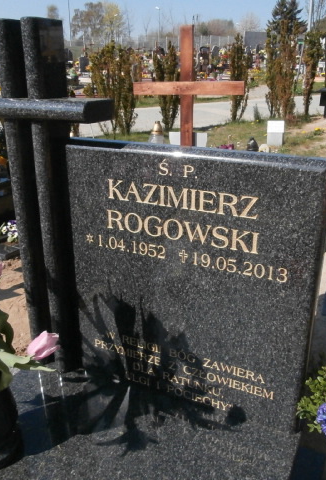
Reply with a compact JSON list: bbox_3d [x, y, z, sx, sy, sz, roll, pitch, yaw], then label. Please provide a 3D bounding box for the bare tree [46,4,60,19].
[{"bbox_3d":[-16.880,-32.603,69.017,2.644,7.166,2.644,-4,22,-12],"label":"bare tree"}]

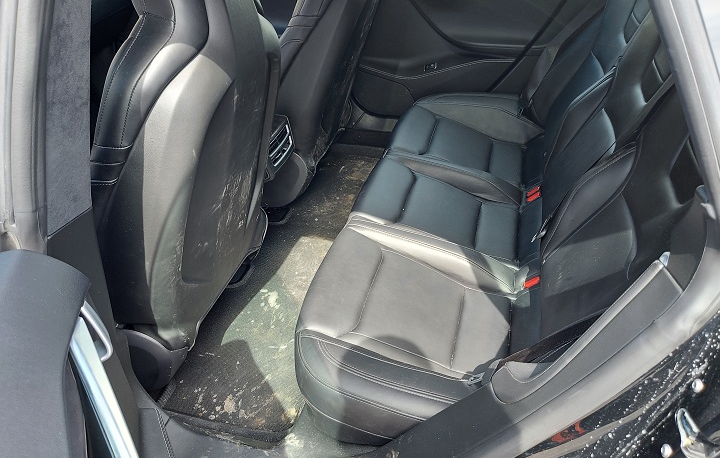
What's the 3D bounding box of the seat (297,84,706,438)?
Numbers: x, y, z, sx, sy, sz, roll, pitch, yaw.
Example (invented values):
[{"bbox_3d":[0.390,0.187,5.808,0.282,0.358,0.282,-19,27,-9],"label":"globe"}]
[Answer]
[{"bbox_3d":[0.279,0.069,1.083,0.800,0.900,0.510,10,38,13],"label":"seat"}]

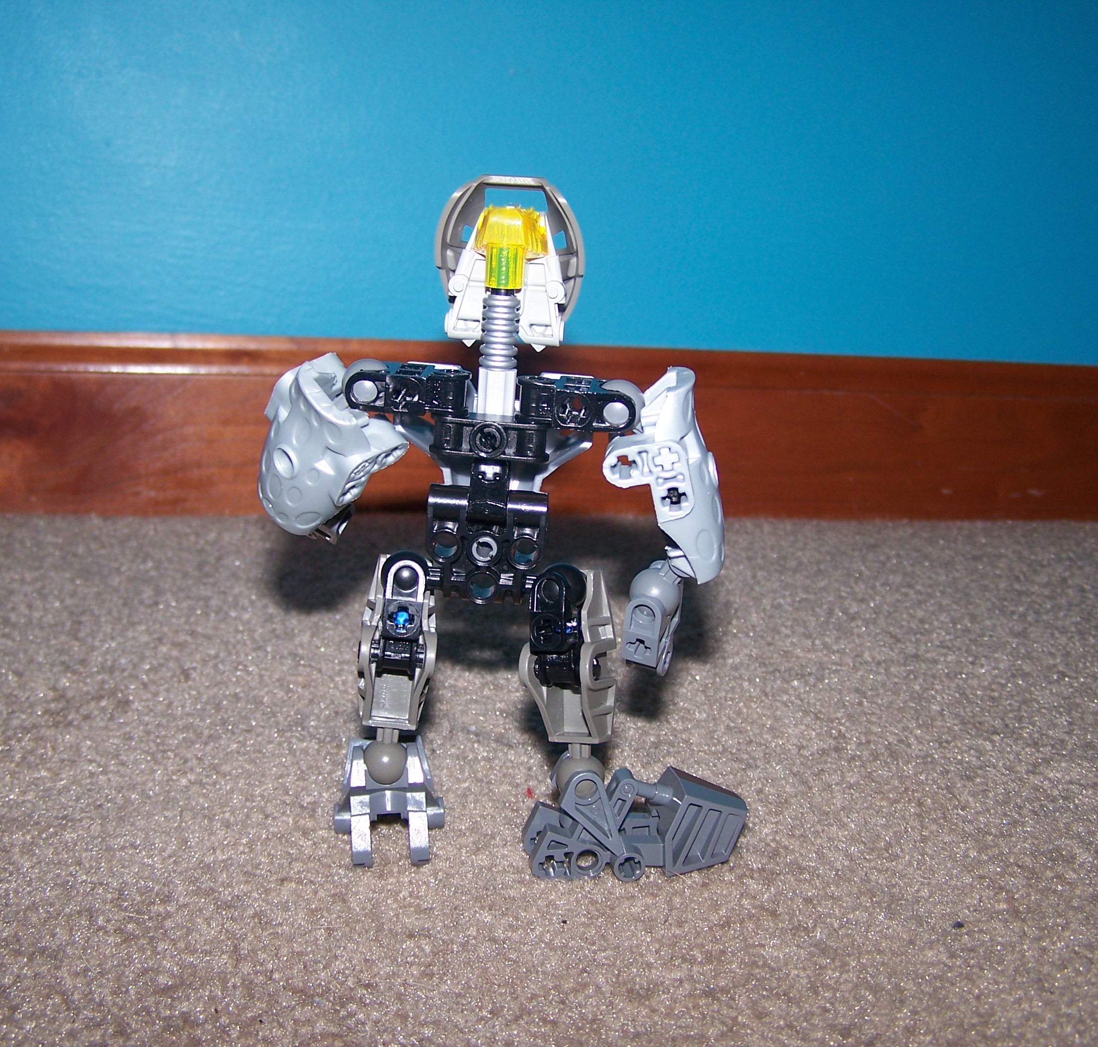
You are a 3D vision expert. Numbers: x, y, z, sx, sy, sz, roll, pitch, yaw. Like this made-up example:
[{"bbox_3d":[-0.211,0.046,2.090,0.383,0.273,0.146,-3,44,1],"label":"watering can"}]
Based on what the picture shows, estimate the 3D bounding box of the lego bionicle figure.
[{"bbox_3d":[-0.007,-0.001,0.319,0.101,0.143,0.063,3,11,2],"label":"lego bionicle figure"}]

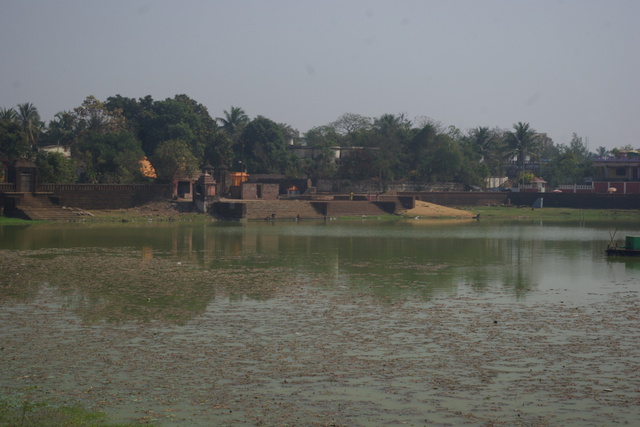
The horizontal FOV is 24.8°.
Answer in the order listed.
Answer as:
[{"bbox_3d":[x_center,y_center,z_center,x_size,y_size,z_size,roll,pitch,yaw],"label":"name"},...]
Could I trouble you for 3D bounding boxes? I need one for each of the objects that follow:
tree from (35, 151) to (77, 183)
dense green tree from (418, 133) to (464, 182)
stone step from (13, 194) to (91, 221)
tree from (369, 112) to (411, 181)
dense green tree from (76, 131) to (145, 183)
[{"bbox_3d":[-39.710,-6.760,218.880,6.610,5.400,5.940,1,1,0],"label":"tree"},{"bbox_3d":[23.360,-10.480,280.320,9.230,10.190,8.770,1,1,0],"label":"dense green tree"},{"bbox_3d":[-38.190,-0.850,207.360,9.790,3.550,5.760,0,1,-35],"label":"stone step"},{"bbox_3d":[15.715,-13.374,325.000,9.808,18.278,9.808,0,1,0],"label":"tree"},{"bbox_3d":[-42.820,-10.322,298.000,13.898,13.285,13.898,0,1,0],"label":"dense green tree"}]

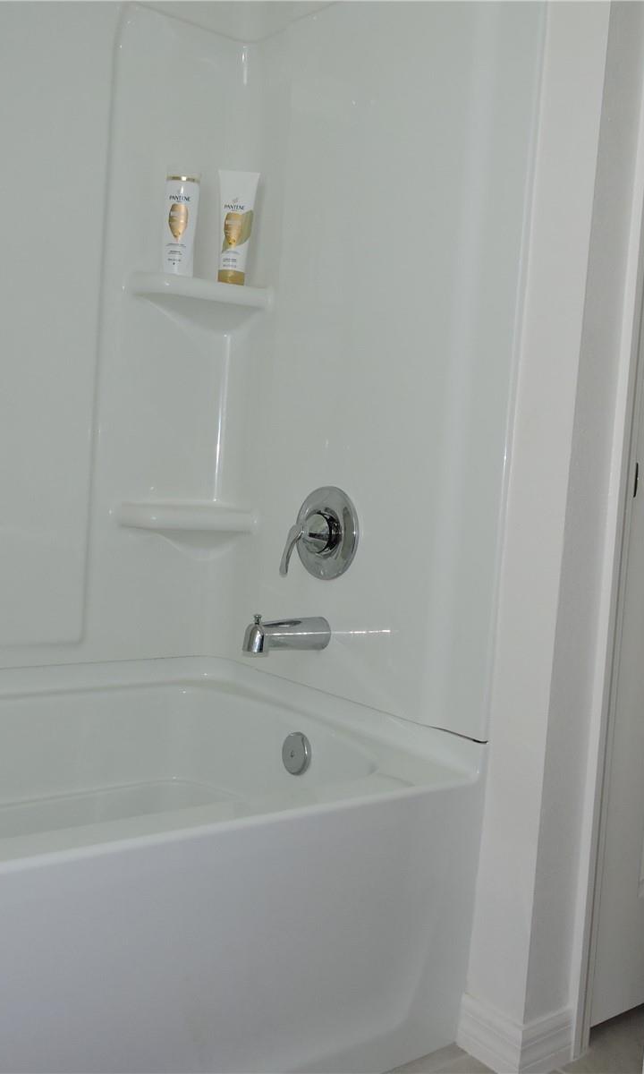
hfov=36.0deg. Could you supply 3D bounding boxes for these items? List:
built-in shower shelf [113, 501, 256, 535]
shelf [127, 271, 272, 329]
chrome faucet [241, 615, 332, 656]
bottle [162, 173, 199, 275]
[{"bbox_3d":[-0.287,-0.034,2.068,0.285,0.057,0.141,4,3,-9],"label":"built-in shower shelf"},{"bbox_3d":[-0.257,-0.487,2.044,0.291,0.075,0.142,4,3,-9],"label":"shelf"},{"bbox_3d":[-0.065,0.177,1.812,0.162,0.074,0.058,2,4,-39],"label":"chrome faucet"},{"bbox_3d":[-0.283,-0.620,1.981,0.065,0.203,0.041,4,3,4],"label":"bottle"}]

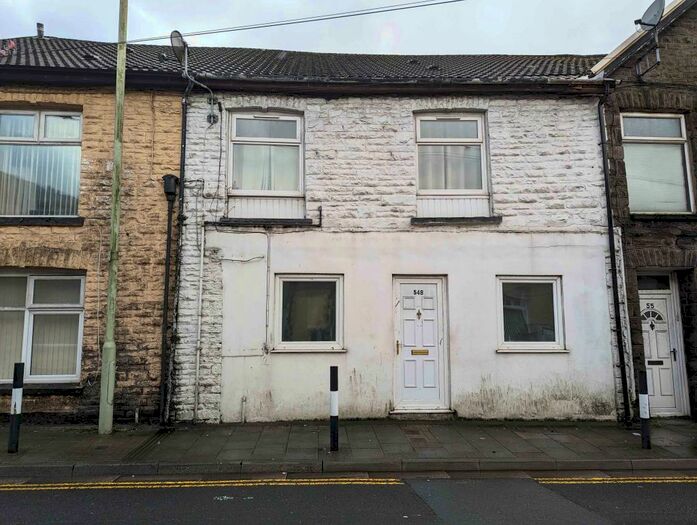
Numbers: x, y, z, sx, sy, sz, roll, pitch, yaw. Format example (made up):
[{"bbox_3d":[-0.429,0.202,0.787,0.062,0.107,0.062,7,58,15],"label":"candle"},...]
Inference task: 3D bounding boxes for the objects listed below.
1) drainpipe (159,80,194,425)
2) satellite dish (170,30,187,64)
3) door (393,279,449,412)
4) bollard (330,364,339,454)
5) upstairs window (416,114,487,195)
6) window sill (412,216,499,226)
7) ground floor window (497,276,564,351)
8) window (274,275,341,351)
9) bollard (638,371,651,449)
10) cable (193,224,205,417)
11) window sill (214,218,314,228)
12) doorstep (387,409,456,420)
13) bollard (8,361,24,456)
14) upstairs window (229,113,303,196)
[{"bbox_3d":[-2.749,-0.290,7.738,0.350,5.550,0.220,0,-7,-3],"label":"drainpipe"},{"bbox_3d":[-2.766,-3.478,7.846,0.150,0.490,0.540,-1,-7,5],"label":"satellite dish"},{"bbox_3d":[1.194,1.324,7.994,0.928,2.186,0.100,0,-8,-1],"label":"door"},{"bbox_3d":[-0.173,1.806,5.983,0.100,1.010,0.100,0,-7,-3],"label":"bollard"},{"bbox_3d":[1.798,-1.887,8.478,1.247,1.497,0.100,0,-8,-1],"label":"upstairs window"},{"bbox_3d":[1.807,-0.662,8.130,1.508,0.153,0.170,0,-8,-1],"label":"window sill"},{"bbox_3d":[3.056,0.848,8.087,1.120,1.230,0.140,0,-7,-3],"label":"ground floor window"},{"bbox_3d":[-0.654,0.830,8.007,1.142,1.243,0.100,0,-8,-1],"label":"window"},{"bbox_3d":[3.806,1.889,6.214,0.100,0.959,0.100,0,-7,-3],"label":"bollard"},{"bbox_3d":[-2.265,0.869,7.370,0.050,3.015,0.050,0,-7,-2],"label":"cable"},{"bbox_3d":[-1.388,-0.643,8.100,1.629,0.152,0.170,0,-8,-1],"label":"window sill"},{"bbox_3d":[1.187,2.431,7.746,1.060,0.170,0.220,0,-7,-3],"label":"doorstep"},{"bbox_3d":[-4.047,1.767,5.905,0.100,1.052,0.100,0,-7,-3],"label":"bollard"},{"bbox_3d":[-1.432,-1.872,8.447,1.299,1.510,0.100,0,-8,-1],"label":"upstairs window"}]

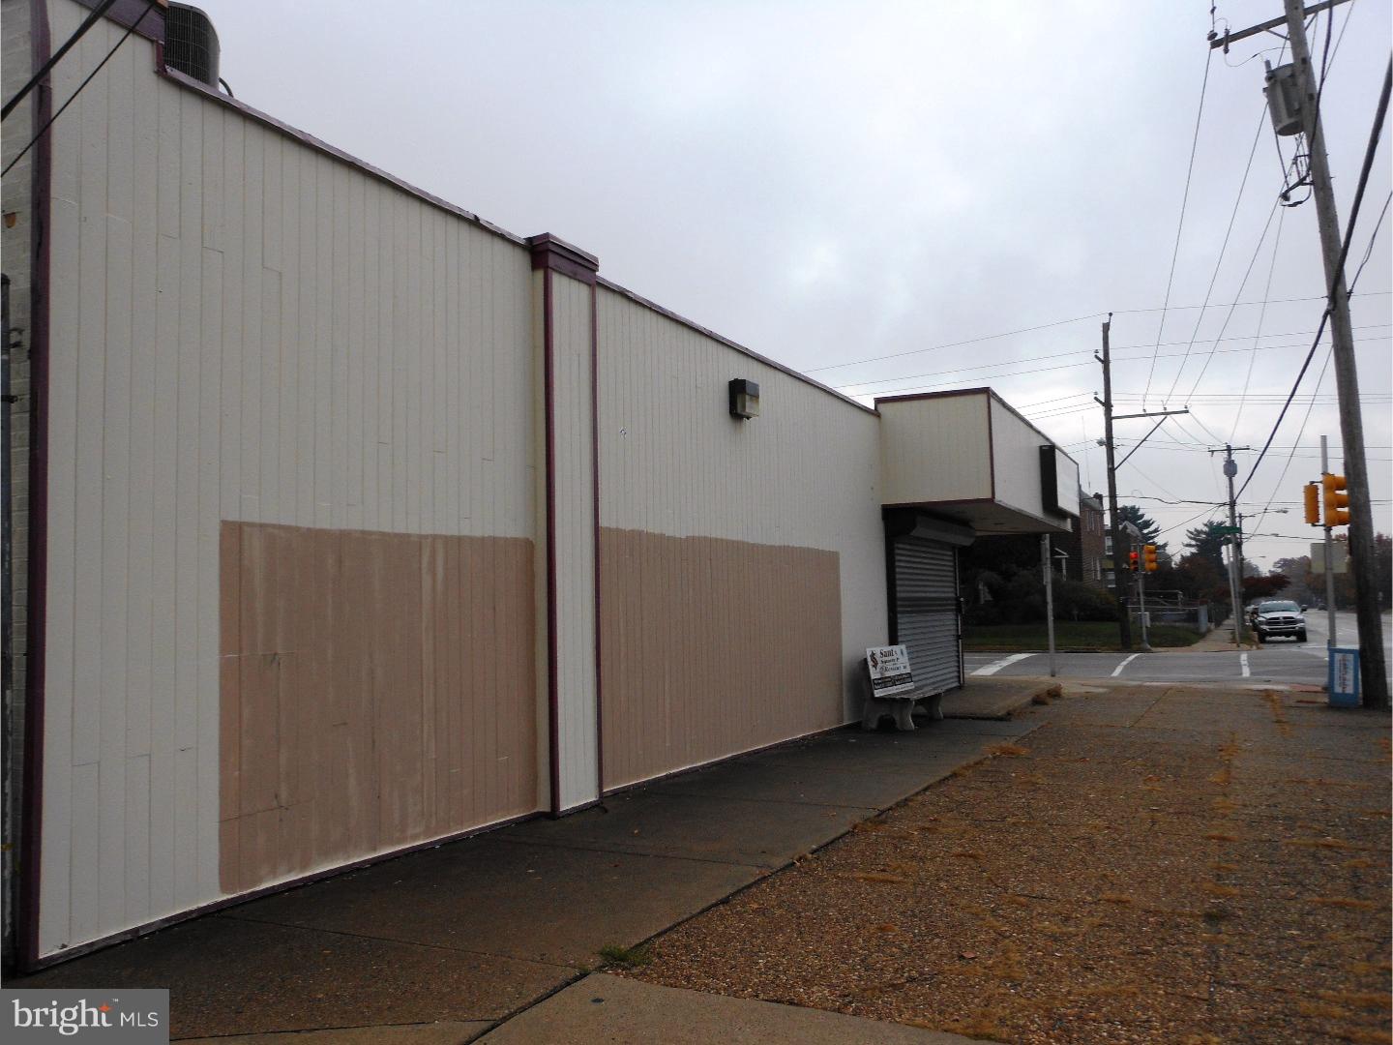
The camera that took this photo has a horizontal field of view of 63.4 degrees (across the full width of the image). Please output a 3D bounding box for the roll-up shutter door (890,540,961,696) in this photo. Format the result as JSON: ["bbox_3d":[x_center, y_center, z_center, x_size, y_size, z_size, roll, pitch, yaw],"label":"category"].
[{"bbox_3d":[4.118,1.694,19.853,0.120,2.634,3.950,-4,-5,26],"label":"roll-up shutter door"}]

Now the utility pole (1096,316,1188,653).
[{"bbox_3d":[17.496,-1.688,43.442,3.300,13.154,0.500,-4,-5,26],"label":"utility pole"}]

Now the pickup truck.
[{"bbox_3d":[26.430,4.429,51.191,2.030,1.920,5.850,-3,-5,25],"label":"pickup truck"}]

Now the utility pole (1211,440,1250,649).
[{"bbox_3d":[26.810,0.874,56.195,1.950,9.678,0.700,-4,-5,26],"label":"utility pole"}]

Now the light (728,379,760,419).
[{"bbox_3d":[0.532,-1.364,12.599,0.210,0.420,0.370,-4,-5,26],"label":"light"}]

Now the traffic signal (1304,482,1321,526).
[{"bbox_3d":[12.440,-0.359,22.745,0.290,0.820,0.340,-4,-5,26],"label":"traffic signal"}]

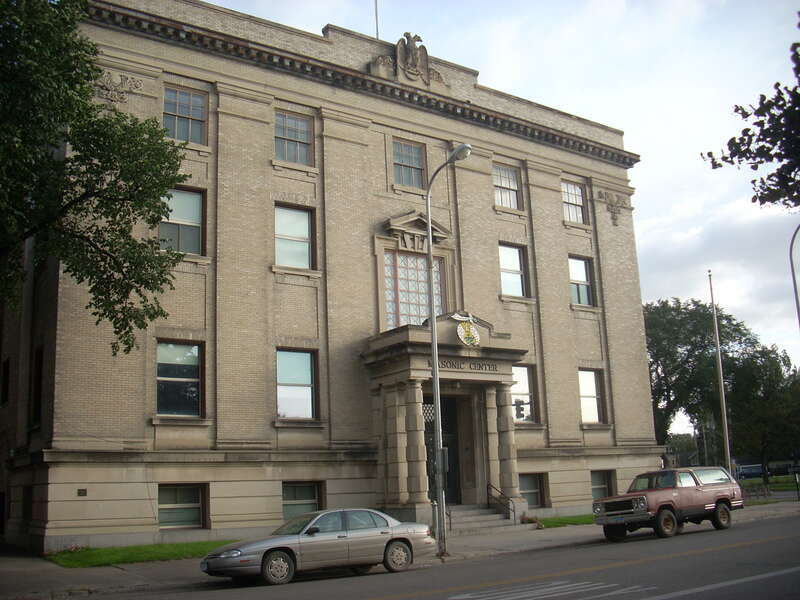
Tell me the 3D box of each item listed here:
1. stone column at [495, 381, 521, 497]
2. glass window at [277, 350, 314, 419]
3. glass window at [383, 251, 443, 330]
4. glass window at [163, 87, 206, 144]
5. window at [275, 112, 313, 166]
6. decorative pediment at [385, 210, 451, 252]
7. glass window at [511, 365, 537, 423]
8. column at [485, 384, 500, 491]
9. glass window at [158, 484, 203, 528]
[{"bbox_3d":[3.747,4.895,29.878,0.680,3.900,0.680,-2,-12,0],"label":"stone column"},{"bbox_3d":[-3.414,2.786,28.249,1.470,2.281,0.180,6,-15,-35],"label":"glass window"},{"bbox_3d":[0.489,-0.091,32.000,2.852,3.203,0.200,7,-16,-35],"label":"glass window"},{"bbox_3d":[-7.111,-5.975,28.016,1.529,1.881,0.200,7,-16,-35],"label":"glass window"},{"bbox_3d":[-3.763,-5.632,30.099,1.470,1.875,0.180,6,-15,-35],"label":"window"},{"bbox_3d":[0.701,-2.544,32.129,2.800,1.650,0.500,7,-15,-35],"label":"decorative pediment"},{"bbox_3d":[4.808,3.734,34.003,1.540,2.320,0.200,7,-15,-35],"label":"glass window"},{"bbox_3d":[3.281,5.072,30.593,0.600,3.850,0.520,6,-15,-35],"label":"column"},{"bbox_3d":[-6.545,6.118,25.286,1.568,1.312,0.200,7,-16,-35],"label":"glass window"}]

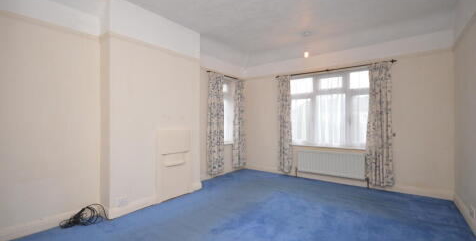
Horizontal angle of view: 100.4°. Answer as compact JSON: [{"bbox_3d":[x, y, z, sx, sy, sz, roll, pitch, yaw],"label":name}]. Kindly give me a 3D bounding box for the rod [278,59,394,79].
[{"bbox_3d":[1.593,-0.901,3.564,1.985,0.049,0.059,0,0,34],"label":"rod"}]

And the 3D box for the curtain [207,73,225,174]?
[{"bbox_3d":[-0.418,0.084,3.815,0.108,1.916,0.415,0,0,40],"label":"curtain"}]

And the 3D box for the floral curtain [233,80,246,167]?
[{"bbox_3d":[0.028,0.068,4.349,0.108,1.896,0.395,0,0,40],"label":"floral curtain"}]

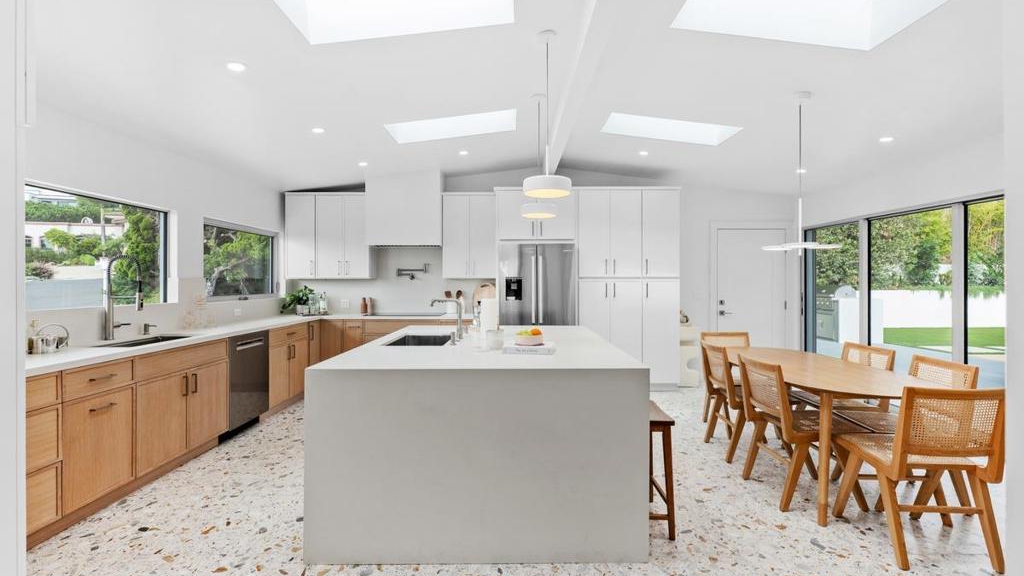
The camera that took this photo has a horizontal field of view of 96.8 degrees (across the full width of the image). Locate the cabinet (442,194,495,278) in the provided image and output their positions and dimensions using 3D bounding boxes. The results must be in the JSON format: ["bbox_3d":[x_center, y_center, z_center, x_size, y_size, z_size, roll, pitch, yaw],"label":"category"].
[{"bbox_3d":[-0.542,-0.669,5.930,0.665,1.095,0.340,0,1,0],"label":"cabinet"}]

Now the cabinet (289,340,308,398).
[{"bbox_3d":[-2.620,0.872,4.966,0.607,0.573,0.420,0,1,0],"label":"cabinet"}]

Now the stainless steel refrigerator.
[{"bbox_3d":[0.306,0.355,5.697,0.913,1.785,0.710,0,1,0],"label":"stainless steel refrigerator"}]

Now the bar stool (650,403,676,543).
[{"bbox_3d":[0.637,0.975,2.519,0.380,0.615,0.445,0,1,0],"label":"bar stool"}]

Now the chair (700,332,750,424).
[{"bbox_3d":[2.047,0.855,4.121,0.480,0.820,0.550,0,1,0],"label":"chair"}]

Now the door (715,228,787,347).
[{"bbox_3d":[3.180,0.228,6.042,0.920,2.030,0.060,0,1,0],"label":"door"}]

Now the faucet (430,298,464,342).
[{"bbox_3d":[-0.464,0.224,3.198,0.240,0.274,0.065,0,1,0],"label":"faucet"}]

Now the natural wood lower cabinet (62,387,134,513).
[{"bbox_3d":[-2.635,0.897,2.594,0.607,0.586,0.462,0,1,0],"label":"natural wood lower cabinet"}]

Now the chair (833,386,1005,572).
[{"bbox_3d":[2.035,0.878,2.335,0.490,0.830,0.570,0,1,5],"label":"chair"}]

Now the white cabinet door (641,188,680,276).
[{"bbox_3d":[1.777,-0.647,5.435,0.457,1.040,0.030,0,1,0],"label":"white cabinet door"}]

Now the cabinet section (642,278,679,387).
[{"bbox_3d":[1.796,0.523,5.482,0.447,1.263,0.025,0,1,0],"label":"cabinet section"}]

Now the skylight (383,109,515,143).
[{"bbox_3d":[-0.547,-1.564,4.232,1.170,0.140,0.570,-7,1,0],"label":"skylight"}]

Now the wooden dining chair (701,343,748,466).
[{"bbox_3d":[1.813,0.861,3.523,0.540,0.820,0.480,0,1,0],"label":"wooden dining chair"}]

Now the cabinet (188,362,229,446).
[{"bbox_3d":[-2.321,0.877,3.470,0.025,0.580,0.466,0,1,0],"label":"cabinet"}]

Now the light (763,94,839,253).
[{"bbox_3d":[2.042,-0.801,3.215,0.557,1.141,0.506,0,1,0],"label":"light"}]

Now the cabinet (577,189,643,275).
[{"bbox_3d":[1.179,-0.656,5.728,0.743,1.054,0.607,0,1,0],"label":"cabinet"}]

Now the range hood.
[{"bbox_3d":[-1.336,-0.993,5.850,0.936,0.936,0.500,0,1,0],"label":"range hood"}]

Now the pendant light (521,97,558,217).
[{"bbox_3d":[0.223,-1.070,3.687,0.289,0.959,0.289,0,1,0],"label":"pendant light"}]

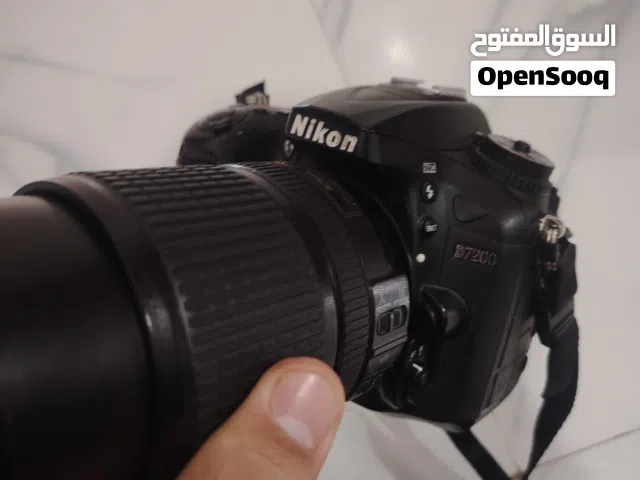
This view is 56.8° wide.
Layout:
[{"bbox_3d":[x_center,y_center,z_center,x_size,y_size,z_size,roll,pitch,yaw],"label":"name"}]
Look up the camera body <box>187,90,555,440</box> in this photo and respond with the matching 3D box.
[{"bbox_3d":[0.017,-0.005,0.217,0.136,0.106,0.076,21,21,39],"label":"camera body"}]

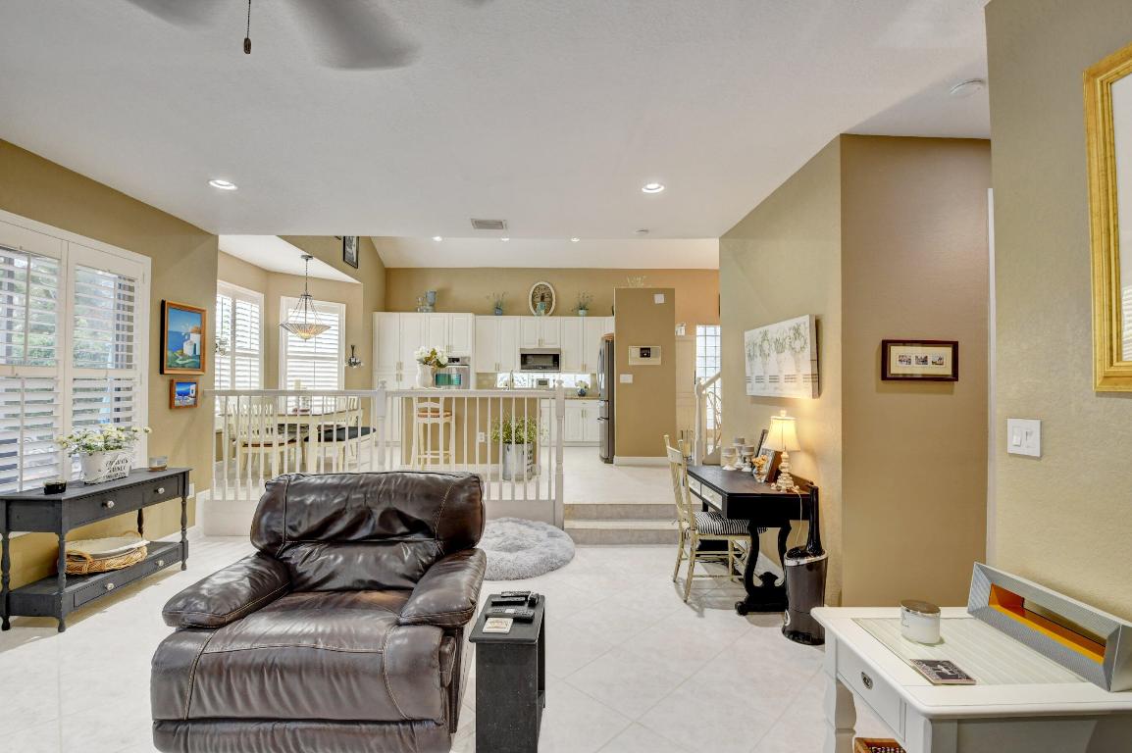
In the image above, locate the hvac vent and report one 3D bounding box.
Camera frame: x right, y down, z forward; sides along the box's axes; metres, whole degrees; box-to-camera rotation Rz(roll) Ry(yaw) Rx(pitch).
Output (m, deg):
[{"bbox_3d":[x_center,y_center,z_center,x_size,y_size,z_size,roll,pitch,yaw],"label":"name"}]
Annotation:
[{"bbox_3d":[-0.664,-1.298,4.039,0.290,0.020,0.270,0,-1,-2],"label":"hvac vent"}]

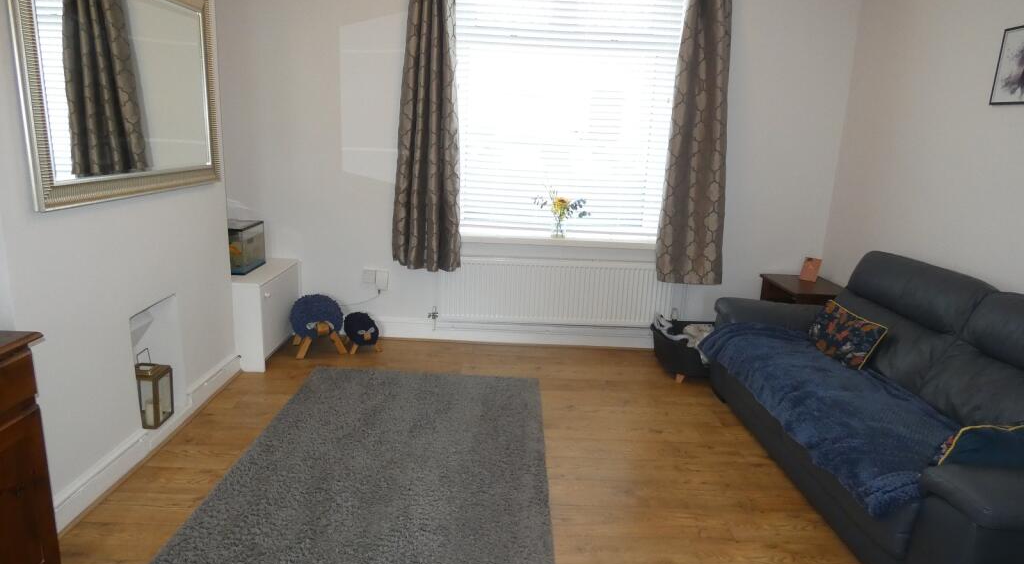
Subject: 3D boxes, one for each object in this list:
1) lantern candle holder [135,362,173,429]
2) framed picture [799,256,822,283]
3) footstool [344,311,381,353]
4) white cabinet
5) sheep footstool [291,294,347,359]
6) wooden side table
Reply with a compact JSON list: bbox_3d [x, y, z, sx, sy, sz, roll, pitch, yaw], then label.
[{"bbox_3d":[-1.737,0.545,2.843,0.140,0.260,0.150,3,15,0],"label":"lantern candle holder"},{"bbox_3d":[2.103,-0.085,4.137,0.060,0.155,0.105,-11,20,-43],"label":"framed picture"},{"bbox_3d":[-1.032,0.327,4.133,0.250,0.280,0.260,-3,16,-21],"label":"footstool"},{"bbox_3d":[-1.768,0.191,3.974,0.520,0.554,0.747,3,15,0],"label":"white cabinet"},{"bbox_3d":[-1.318,0.279,4.055,0.360,0.386,0.360,-4,16,-24],"label":"sheep footstool"},{"bbox_3d":[1.972,0.315,4.083,0.408,0.605,0.516,3,15,0],"label":"wooden side table"}]

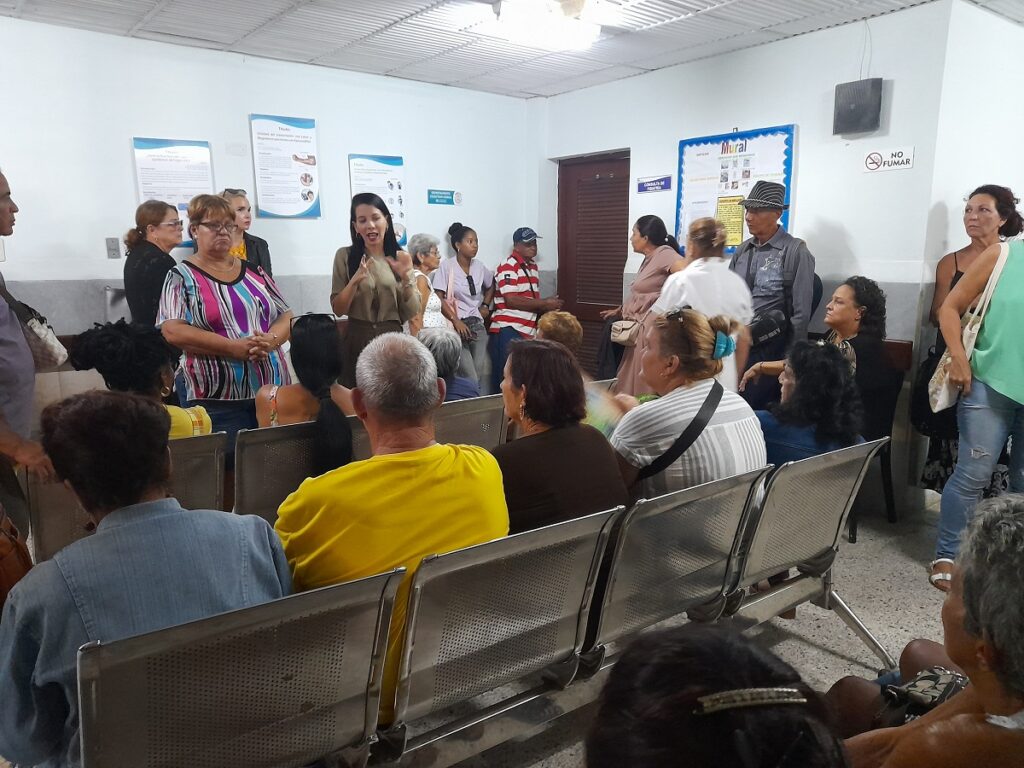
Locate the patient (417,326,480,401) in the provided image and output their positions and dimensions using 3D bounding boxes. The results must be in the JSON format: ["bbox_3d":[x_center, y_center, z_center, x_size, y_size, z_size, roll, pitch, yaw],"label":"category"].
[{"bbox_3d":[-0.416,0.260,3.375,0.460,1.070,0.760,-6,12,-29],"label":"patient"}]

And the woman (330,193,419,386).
[{"bbox_3d":[-0.637,-0.081,3.544,0.430,1.625,0.360,-3,11,-17],"label":"woman"}]

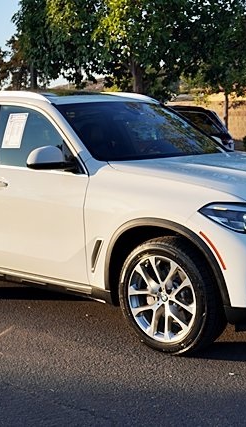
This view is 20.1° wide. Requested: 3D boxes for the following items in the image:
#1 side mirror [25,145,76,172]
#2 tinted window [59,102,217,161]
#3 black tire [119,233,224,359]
[{"bbox_3d":[-0.520,-0.390,4.839,0.190,0.180,0.270,4,9,42],"label":"side mirror"},{"bbox_3d":[0.195,-0.647,5.476,1.500,0.150,0.860,-10,47,-47],"label":"tinted window"},{"bbox_3d":[0.320,0.509,4.411,0.750,0.750,0.280,4,9,42],"label":"black tire"}]

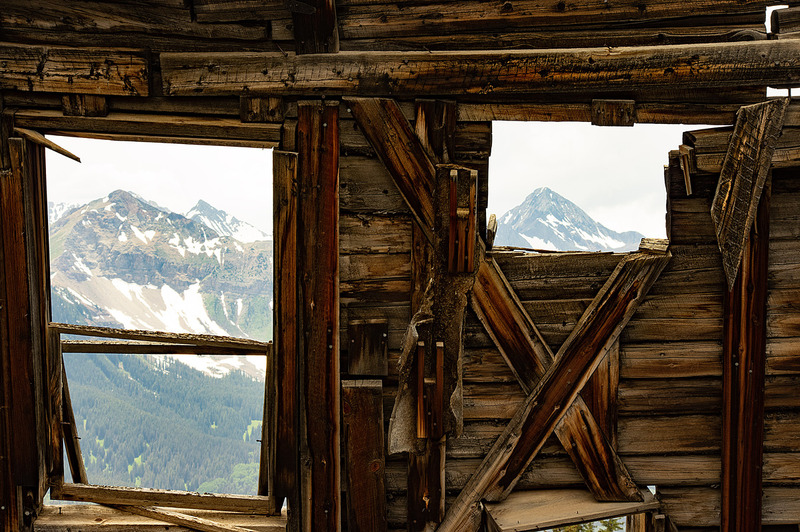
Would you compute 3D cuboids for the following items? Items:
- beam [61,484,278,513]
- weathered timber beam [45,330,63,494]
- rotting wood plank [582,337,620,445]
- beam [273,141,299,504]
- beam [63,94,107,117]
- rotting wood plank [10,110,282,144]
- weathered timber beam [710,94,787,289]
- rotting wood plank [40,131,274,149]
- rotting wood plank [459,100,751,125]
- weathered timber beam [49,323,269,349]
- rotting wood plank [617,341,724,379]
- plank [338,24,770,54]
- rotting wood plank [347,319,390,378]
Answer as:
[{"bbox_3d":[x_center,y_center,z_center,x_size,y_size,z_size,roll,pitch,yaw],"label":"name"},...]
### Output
[{"bbox_3d":[-0.920,0.909,9.073,0.864,0.066,0.055,3,6,0],"label":"beam"},{"bbox_3d":[-1.331,0.568,9.034,0.048,0.659,0.050,-1,6,0],"label":"weathered timber beam"},{"bbox_3d":[0.772,0.493,9.016,0.147,0.445,0.045,1,7,0],"label":"rotting wood plank"},{"bbox_3d":[-0.418,0.243,8.516,0.088,1.320,0.045,0,5,2],"label":"beam"},{"bbox_3d":[-1.144,-0.583,8.469,0.165,0.085,0.050,0,5,2],"label":"beam"},{"bbox_3d":[-0.967,-0.532,8.889,1.029,0.072,0.090,2,6,0],"label":"rotting wood plank"},{"bbox_3d":[1.277,-0.282,8.716,0.164,0.733,0.045,16,6,-2],"label":"weathered timber beam"},{"bbox_3d":[-0.927,-0.482,8.945,0.898,0.031,0.060,2,6,0],"label":"rotting wood plank"},{"bbox_3d":[0.727,-0.555,8.456,1.070,0.080,0.045,1,5,2],"label":"rotting wood plank"},{"bbox_3d":[-0.886,0.257,8.556,0.805,0.040,0.040,4,5,2],"label":"weathered timber beam"},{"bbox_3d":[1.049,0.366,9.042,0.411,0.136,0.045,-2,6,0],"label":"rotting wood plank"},{"bbox_3d":[0.590,-0.865,8.901,1.649,0.076,0.050,-2,6,0],"label":"plank"},{"bbox_3d":[-0.115,0.300,8.468,0.143,0.192,0.030,0,5,2],"label":"rotting wood plank"}]

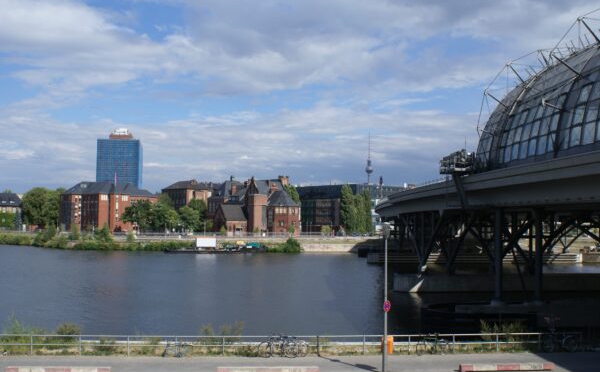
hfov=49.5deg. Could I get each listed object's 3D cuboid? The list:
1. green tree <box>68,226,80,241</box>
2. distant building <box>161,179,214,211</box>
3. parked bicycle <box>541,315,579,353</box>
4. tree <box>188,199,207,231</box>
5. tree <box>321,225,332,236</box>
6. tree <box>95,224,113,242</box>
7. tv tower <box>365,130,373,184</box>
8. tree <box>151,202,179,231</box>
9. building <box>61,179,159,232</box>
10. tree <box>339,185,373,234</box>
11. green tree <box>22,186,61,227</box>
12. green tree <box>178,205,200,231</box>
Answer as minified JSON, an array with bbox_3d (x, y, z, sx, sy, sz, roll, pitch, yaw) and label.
[{"bbox_3d":[-80.396,16.873,231.856,4.200,5.600,4.000,1,-3,-10],"label":"green tree"},{"bbox_3d":[-51.050,9.042,291.396,17.000,23.500,19.000,3,-4,-40],"label":"distant building"},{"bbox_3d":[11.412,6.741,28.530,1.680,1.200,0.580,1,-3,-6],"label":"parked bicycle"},{"bbox_3d":[-41.807,12.386,264.645,8.500,13.800,8.500,1,-3,-10],"label":"tree"},{"bbox_3d":[8.979,15.145,220.089,3.900,3.600,3.800,1,-3,0],"label":"tree"},{"bbox_3d":[-70.067,16.610,231.833,6.000,6.500,5.500,1,-3,-10],"label":"tree"},{"bbox_3d":[276.800,-37.271,2630.537,32.000,368.000,32.000,1,-3,-10],"label":"tv tower"},{"bbox_3d":[-53.778,12.634,257.666,11.000,13.000,10.500,1,-3,-10],"label":"tree"},{"bbox_3d":[-70.146,7.969,237.446,25.000,18.000,29.000,3,-3,-32],"label":"building"},{"bbox_3d":[19.637,8.889,229.434,11.500,17.500,9.000,1,-3,0],"label":"tree"},{"bbox_3d":[-95.011,8.793,240.397,14.000,16.000,13.000,2,-3,-22],"label":"green tree"},{"bbox_3d":[-43.521,13.310,255.709,8.700,11.300,8.500,1,-3,-10],"label":"green tree"}]

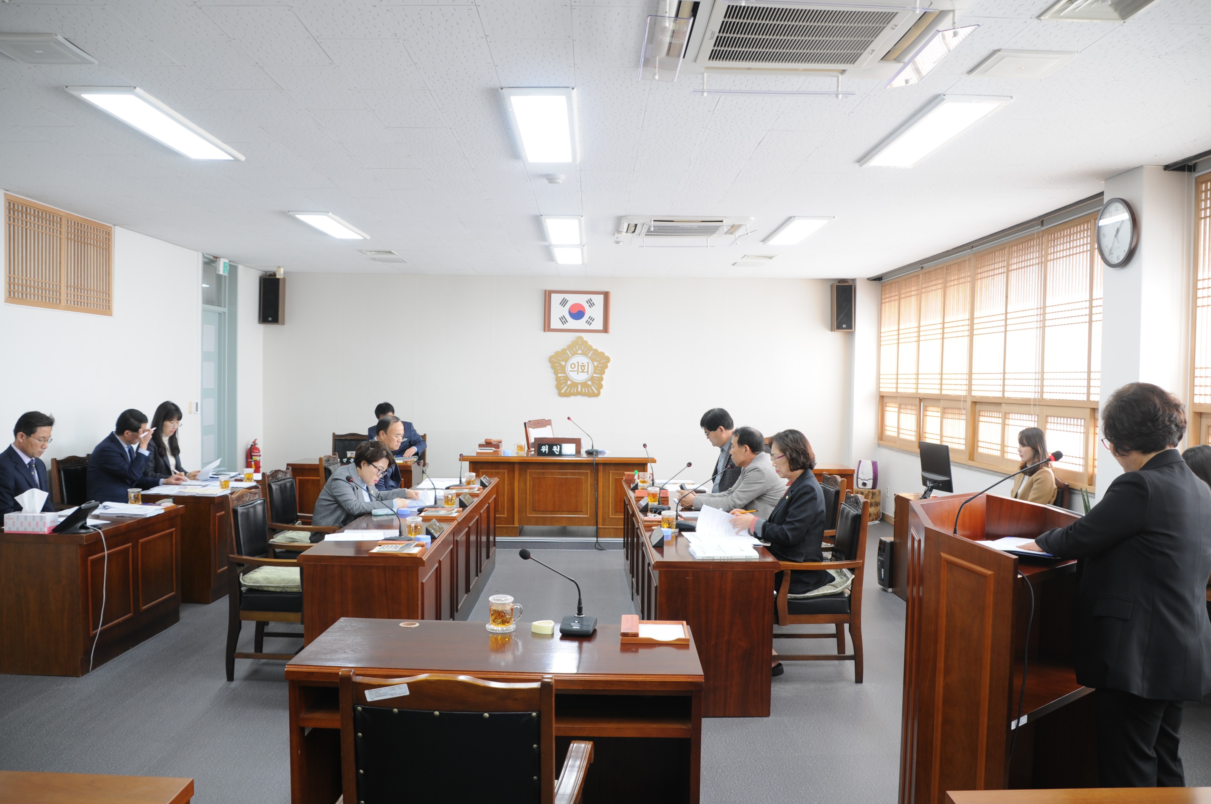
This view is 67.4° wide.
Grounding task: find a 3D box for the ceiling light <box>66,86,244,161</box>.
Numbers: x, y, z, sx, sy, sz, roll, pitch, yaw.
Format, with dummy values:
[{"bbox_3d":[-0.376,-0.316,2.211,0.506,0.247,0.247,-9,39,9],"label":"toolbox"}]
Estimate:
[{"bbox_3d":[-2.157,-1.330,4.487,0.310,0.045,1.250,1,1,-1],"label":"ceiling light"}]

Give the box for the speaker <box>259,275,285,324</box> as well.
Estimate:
[{"bbox_3d":[-3.729,-1.141,10.124,0.235,0.525,0.210,1,1,-4],"label":"speaker"}]

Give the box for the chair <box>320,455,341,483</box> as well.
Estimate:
[{"bbox_3d":[-1.916,0.902,7.191,0.570,0.980,0.570,1,1,-1],"label":"chair"}]

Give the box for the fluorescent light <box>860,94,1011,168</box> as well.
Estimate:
[{"bbox_3d":[1.597,-1.314,4.539,0.320,0.056,1.190,1,1,-1],"label":"fluorescent light"}]

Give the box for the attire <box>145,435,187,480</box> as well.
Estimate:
[{"bbox_3d":[-3.550,0.545,7.311,0.330,0.580,0.410,1,1,30],"label":"attire"}]

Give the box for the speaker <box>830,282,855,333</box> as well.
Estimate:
[{"bbox_3d":[2.677,-1.052,10.227,0.220,0.535,0.220,1,1,-1],"label":"speaker"}]

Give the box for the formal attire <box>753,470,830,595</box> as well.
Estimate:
[{"bbox_3d":[0.996,0.733,5.010,0.410,0.700,0.440,1,1,-8],"label":"formal attire"}]

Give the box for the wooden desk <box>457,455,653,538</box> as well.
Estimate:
[{"bbox_3d":[-0.452,0.891,8.823,1.830,0.745,0.740,1,1,-1],"label":"wooden desk"}]

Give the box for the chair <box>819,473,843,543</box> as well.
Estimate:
[{"bbox_3d":[1.198,0.949,5.934,0.600,0.955,0.560,1,1,-1],"label":"chair"}]

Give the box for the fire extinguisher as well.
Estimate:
[{"bbox_3d":[-3.915,0.665,10.089,0.165,0.500,0.150,0,1,-25],"label":"fire extinguisher"}]

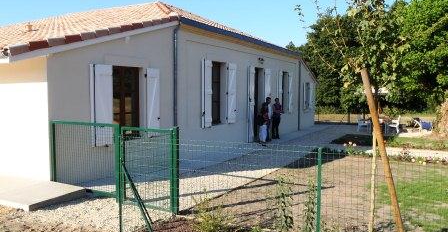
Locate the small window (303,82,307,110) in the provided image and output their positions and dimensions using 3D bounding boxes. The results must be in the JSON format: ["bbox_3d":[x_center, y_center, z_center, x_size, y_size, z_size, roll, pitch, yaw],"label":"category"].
[{"bbox_3d":[4.232,-1.017,18.948,0.060,1.432,0.505,3,5,28],"label":"small window"}]

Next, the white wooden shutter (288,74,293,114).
[{"bbox_3d":[3.110,-1.080,16.811,0.060,1.880,0.556,3,5,28],"label":"white wooden shutter"}]

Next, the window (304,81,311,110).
[{"bbox_3d":[4.471,-1.062,19.571,0.100,1.432,0.979,3,5,28],"label":"window"}]

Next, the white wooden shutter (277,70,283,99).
[{"bbox_3d":[2.408,-0.988,15.486,0.060,1.885,0.592,3,5,28],"label":"white wooden shutter"}]

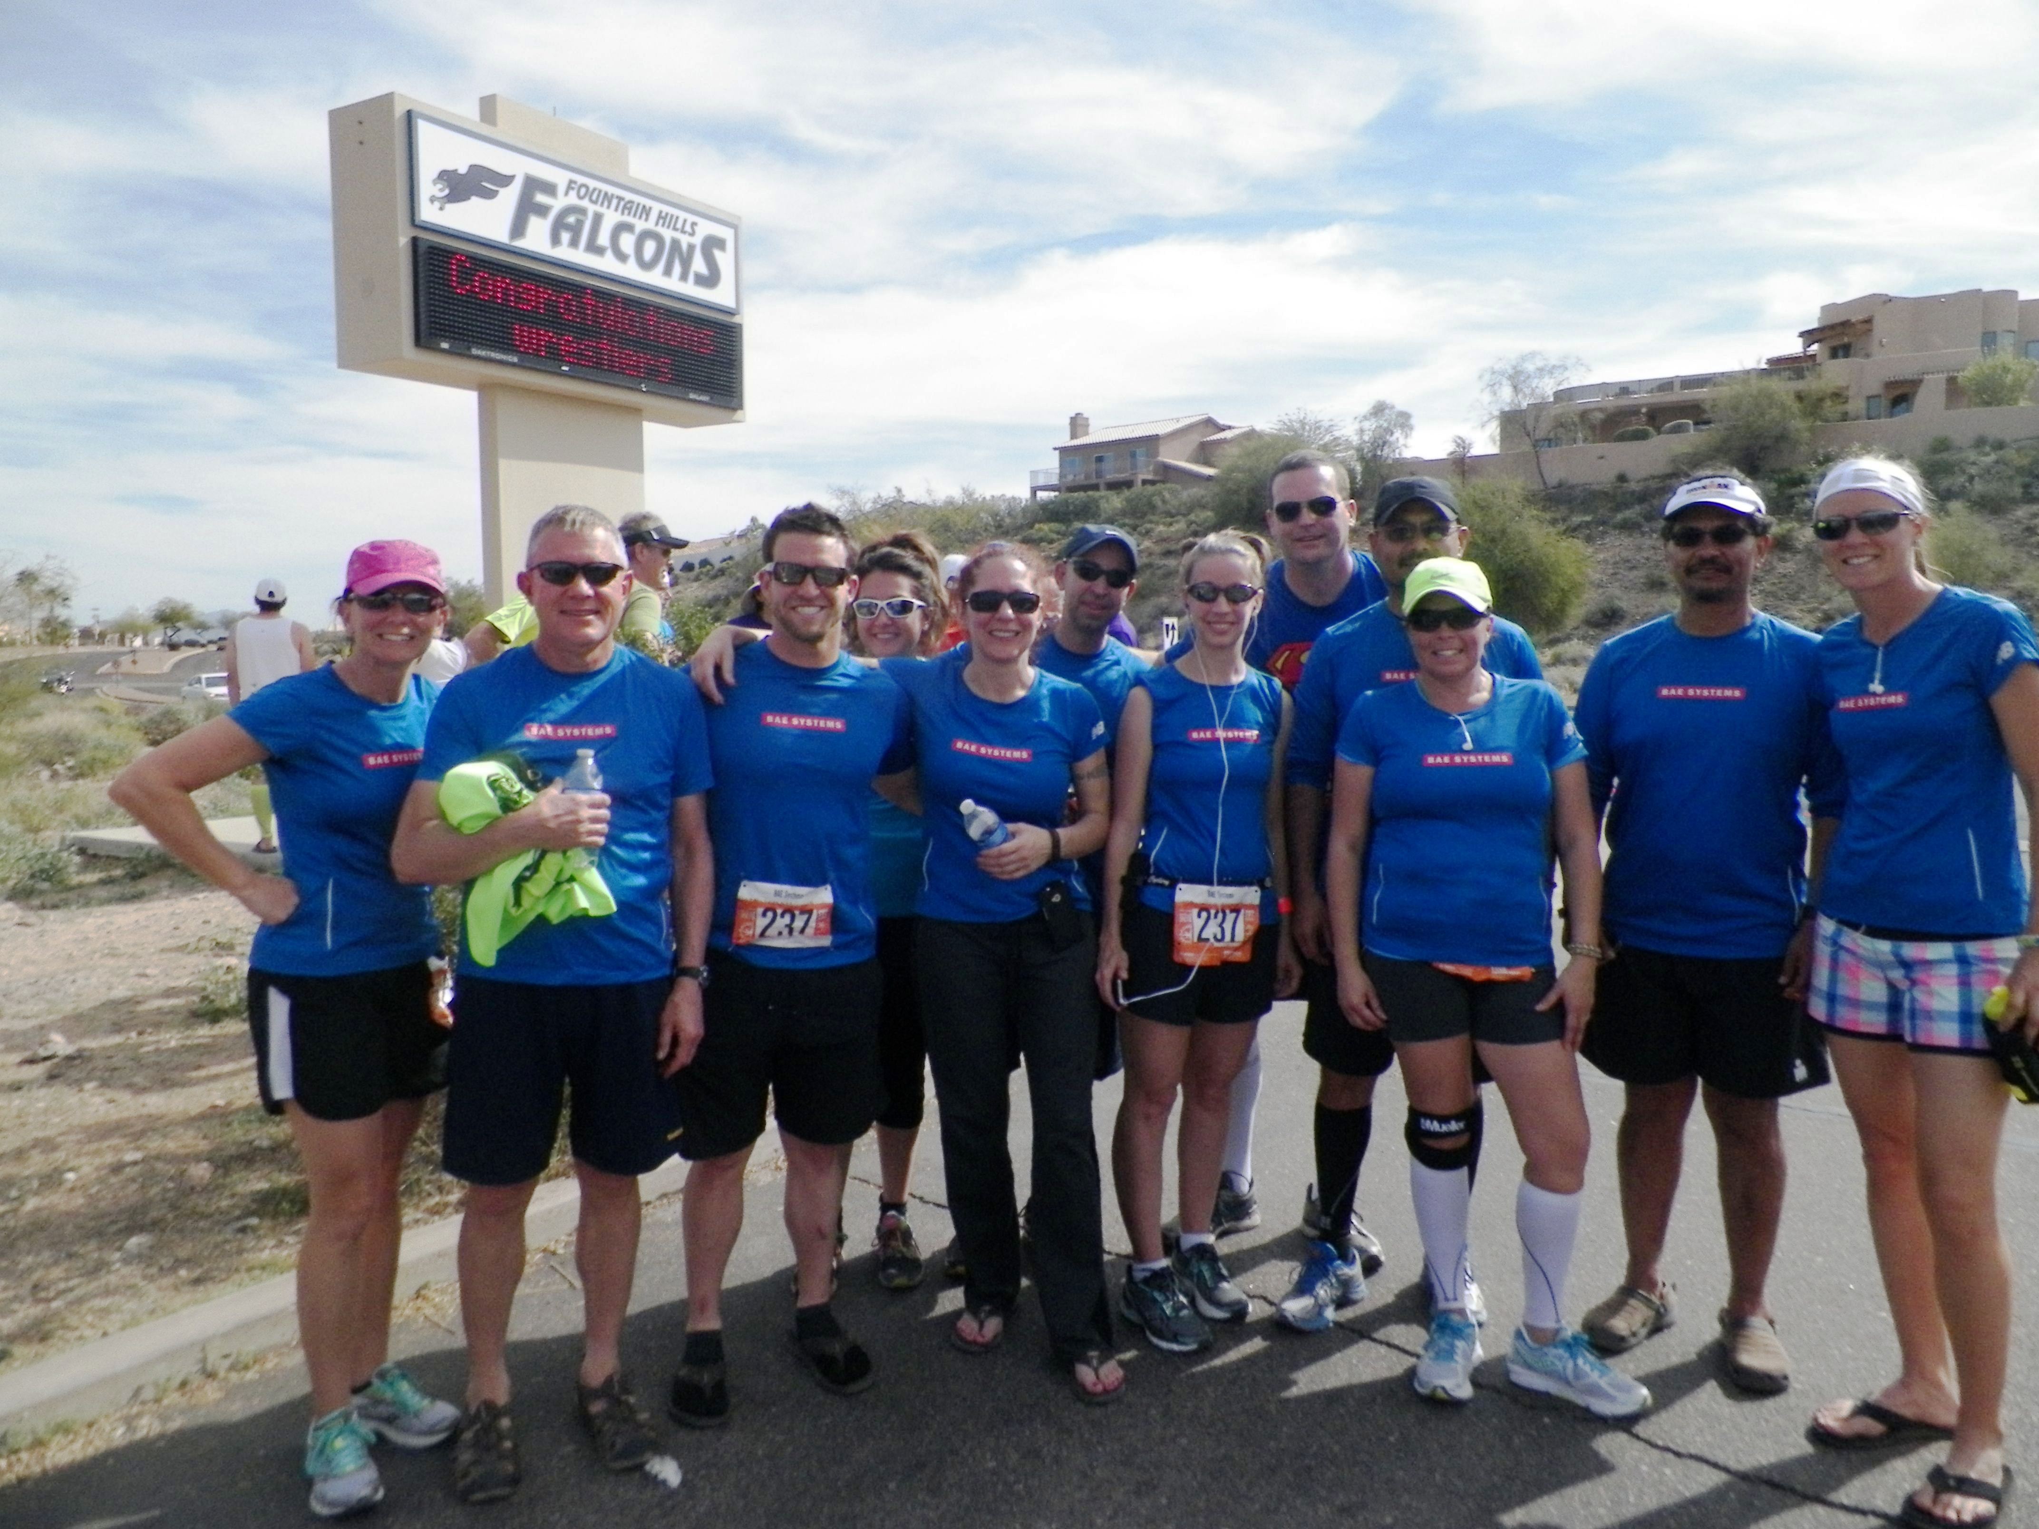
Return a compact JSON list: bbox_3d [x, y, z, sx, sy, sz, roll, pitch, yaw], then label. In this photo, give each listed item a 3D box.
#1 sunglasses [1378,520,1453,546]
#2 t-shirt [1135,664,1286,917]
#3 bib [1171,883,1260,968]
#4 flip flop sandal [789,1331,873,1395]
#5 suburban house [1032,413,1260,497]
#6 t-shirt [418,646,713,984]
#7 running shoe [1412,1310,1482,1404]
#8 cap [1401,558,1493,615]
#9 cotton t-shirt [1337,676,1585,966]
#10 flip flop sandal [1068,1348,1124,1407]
[{"bbox_3d":[0.825,-0.483,3.070,0.145,0.045,0.150,-1,5,14],"label":"sunglasses"},{"bbox_3d":[0.407,0.059,3.120,0.305,0.545,0.220,-1,5,-6],"label":"t-shirt"},{"bbox_3d":[0.412,0.335,3.070,0.178,0.172,0.020,0,5,8],"label":"bib"},{"bbox_3d":[-0.381,1.195,2.980,0.110,0.060,0.275,-3,6,-34],"label":"flip flop sandal"},{"bbox_3d":[10.787,-24.445,118.000,12.500,6.800,14.000,-5,7,-41],"label":"suburban house"},{"bbox_3d":[-0.788,0.079,2.550,0.490,0.575,0.280,-2,5,-19],"label":"t-shirt"},{"bbox_3d":[0.862,1.156,2.940,0.100,0.105,0.270,2,6,23],"label":"running shoe"},{"bbox_3d":[0.799,-0.335,2.750,0.170,0.120,0.255,6,5,20],"label":"cap"},{"bbox_3d":[0.844,0.105,2.820,0.460,0.560,0.270,1,5,9],"label":"cotton t-shirt"},{"bbox_3d":[0.142,1.171,2.904,0.100,0.060,0.260,-1,5,-5],"label":"flip flop sandal"}]

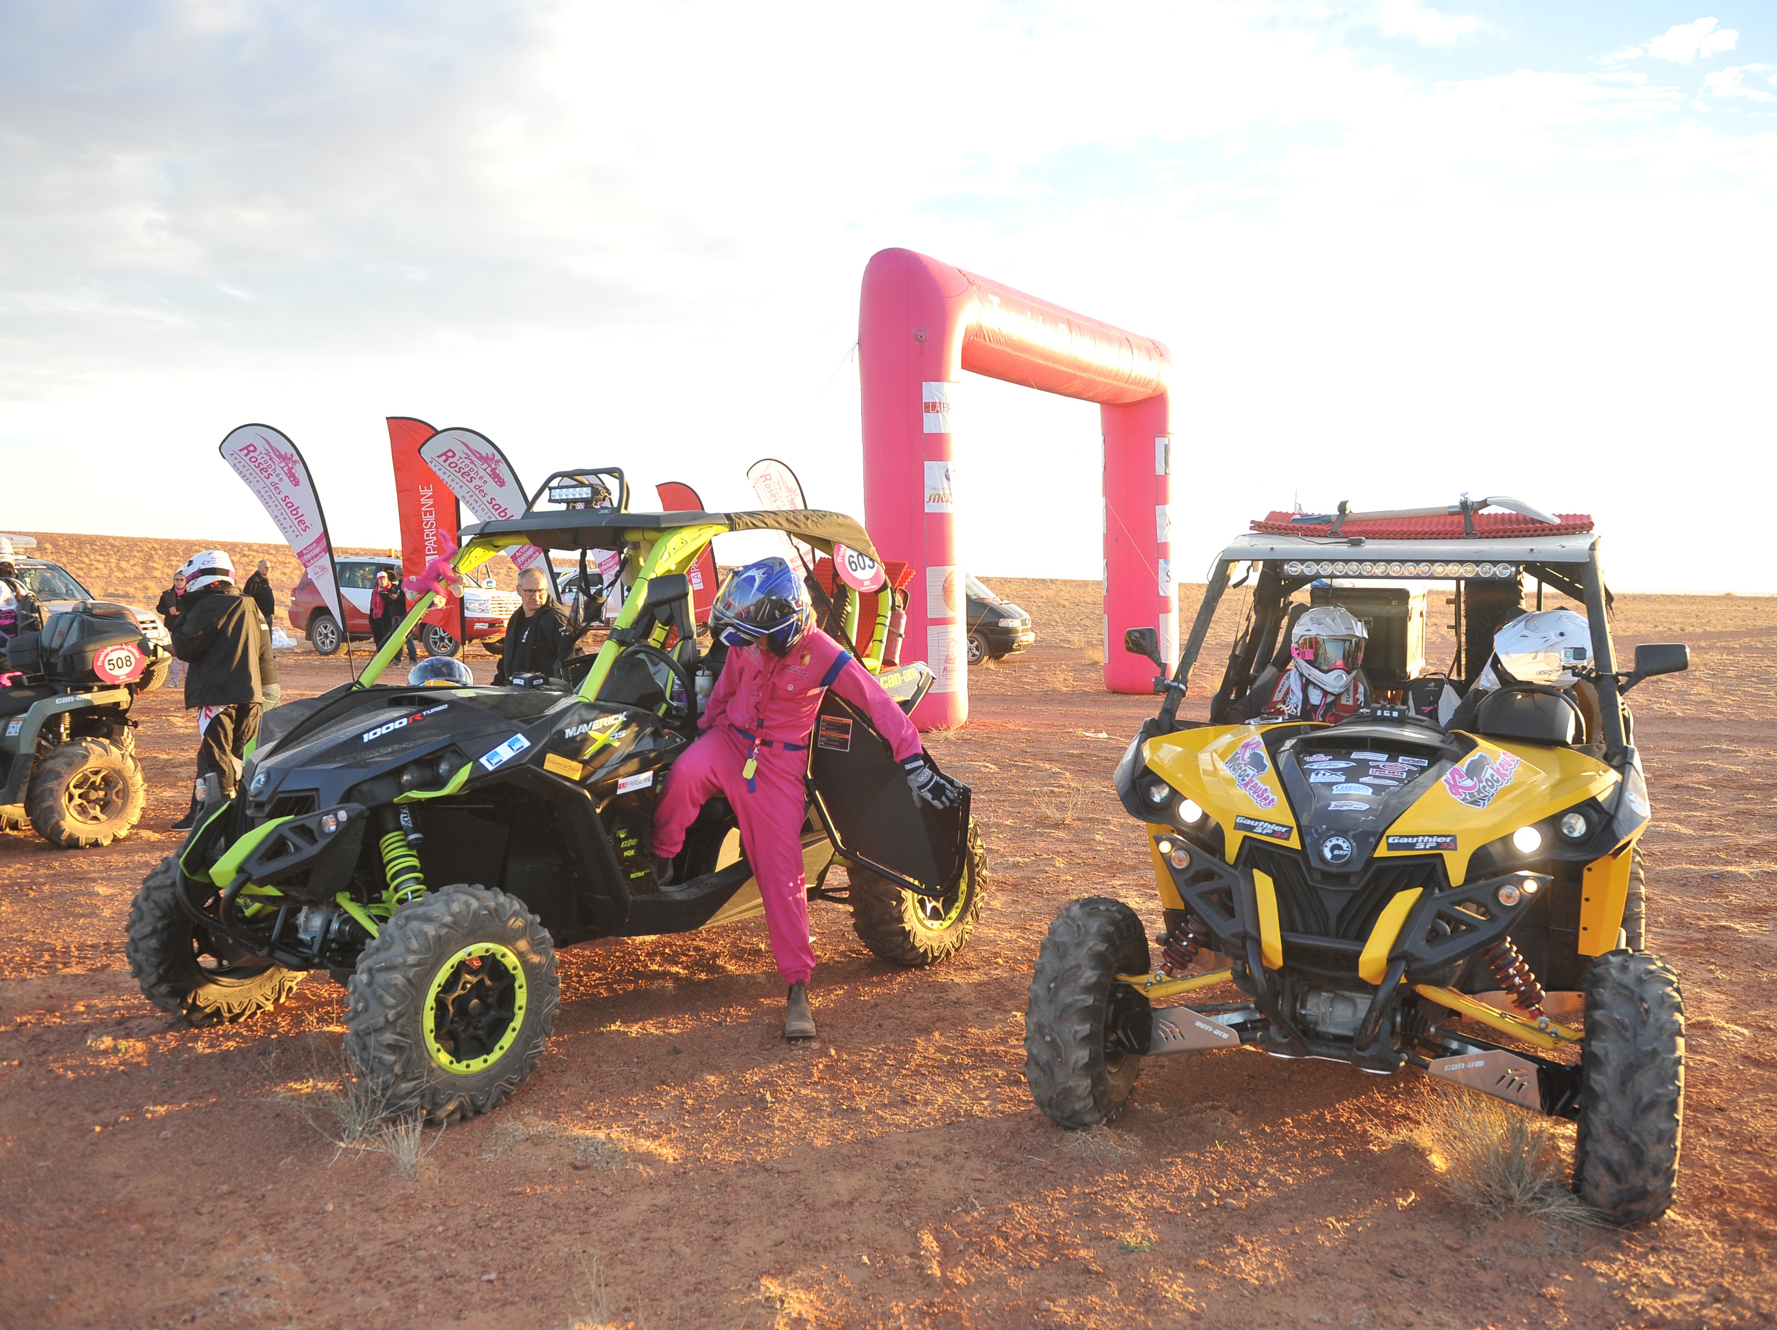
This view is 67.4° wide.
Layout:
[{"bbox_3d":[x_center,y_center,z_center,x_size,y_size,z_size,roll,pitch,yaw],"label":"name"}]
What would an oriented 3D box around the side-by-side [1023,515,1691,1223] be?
[{"bbox_3d":[1.728,0.334,4.596,1.640,1.940,3.000,2,4,26],"label":"side-by-side"}]

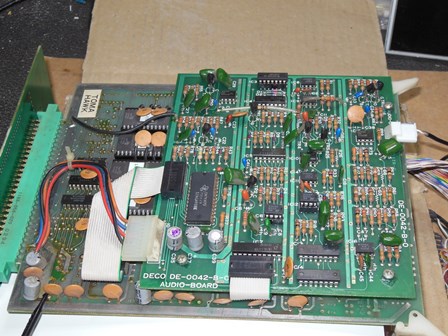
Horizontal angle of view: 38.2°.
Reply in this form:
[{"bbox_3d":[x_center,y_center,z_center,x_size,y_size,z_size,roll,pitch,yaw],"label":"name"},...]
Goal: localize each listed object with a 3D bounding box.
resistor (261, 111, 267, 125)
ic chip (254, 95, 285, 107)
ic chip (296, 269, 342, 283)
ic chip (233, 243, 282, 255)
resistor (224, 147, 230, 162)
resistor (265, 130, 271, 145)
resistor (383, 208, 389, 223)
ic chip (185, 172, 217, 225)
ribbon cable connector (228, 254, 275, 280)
[{"bbox_3d":[0.025,-0.031,0.408,0.003,0.003,0.008,1,48,6],"label":"resistor"},{"bbox_3d":[0.029,-0.043,0.417,0.019,0.004,0.007,1,51,6],"label":"ic chip"},{"bbox_3d":[0.049,0.056,0.335,0.021,0.004,0.007,1,52,6],"label":"ic chip"},{"bbox_3d":[0.018,0.044,0.345,0.026,0.004,0.008,1,52,6],"label":"ic chip"},{"bbox_3d":[0.002,-0.008,0.389,0.003,0.003,0.008,1,48,6],"label":"resistor"},{"bbox_3d":[0.027,-0.018,0.389,0.003,0.003,0.007,1,50,6],"label":"resistor"},{"bbox_3d":[0.087,0.026,0.348,0.003,0.003,0.007,1,50,6],"label":"resistor"},{"bbox_3d":[-0.013,0.017,0.366,0.016,0.004,0.035,1,52,6],"label":"ic chip"},{"bbox_3d":[0.014,0.052,0.333,0.022,0.007,0.012,1,52,6],"label":"ribbon cable connector"}]

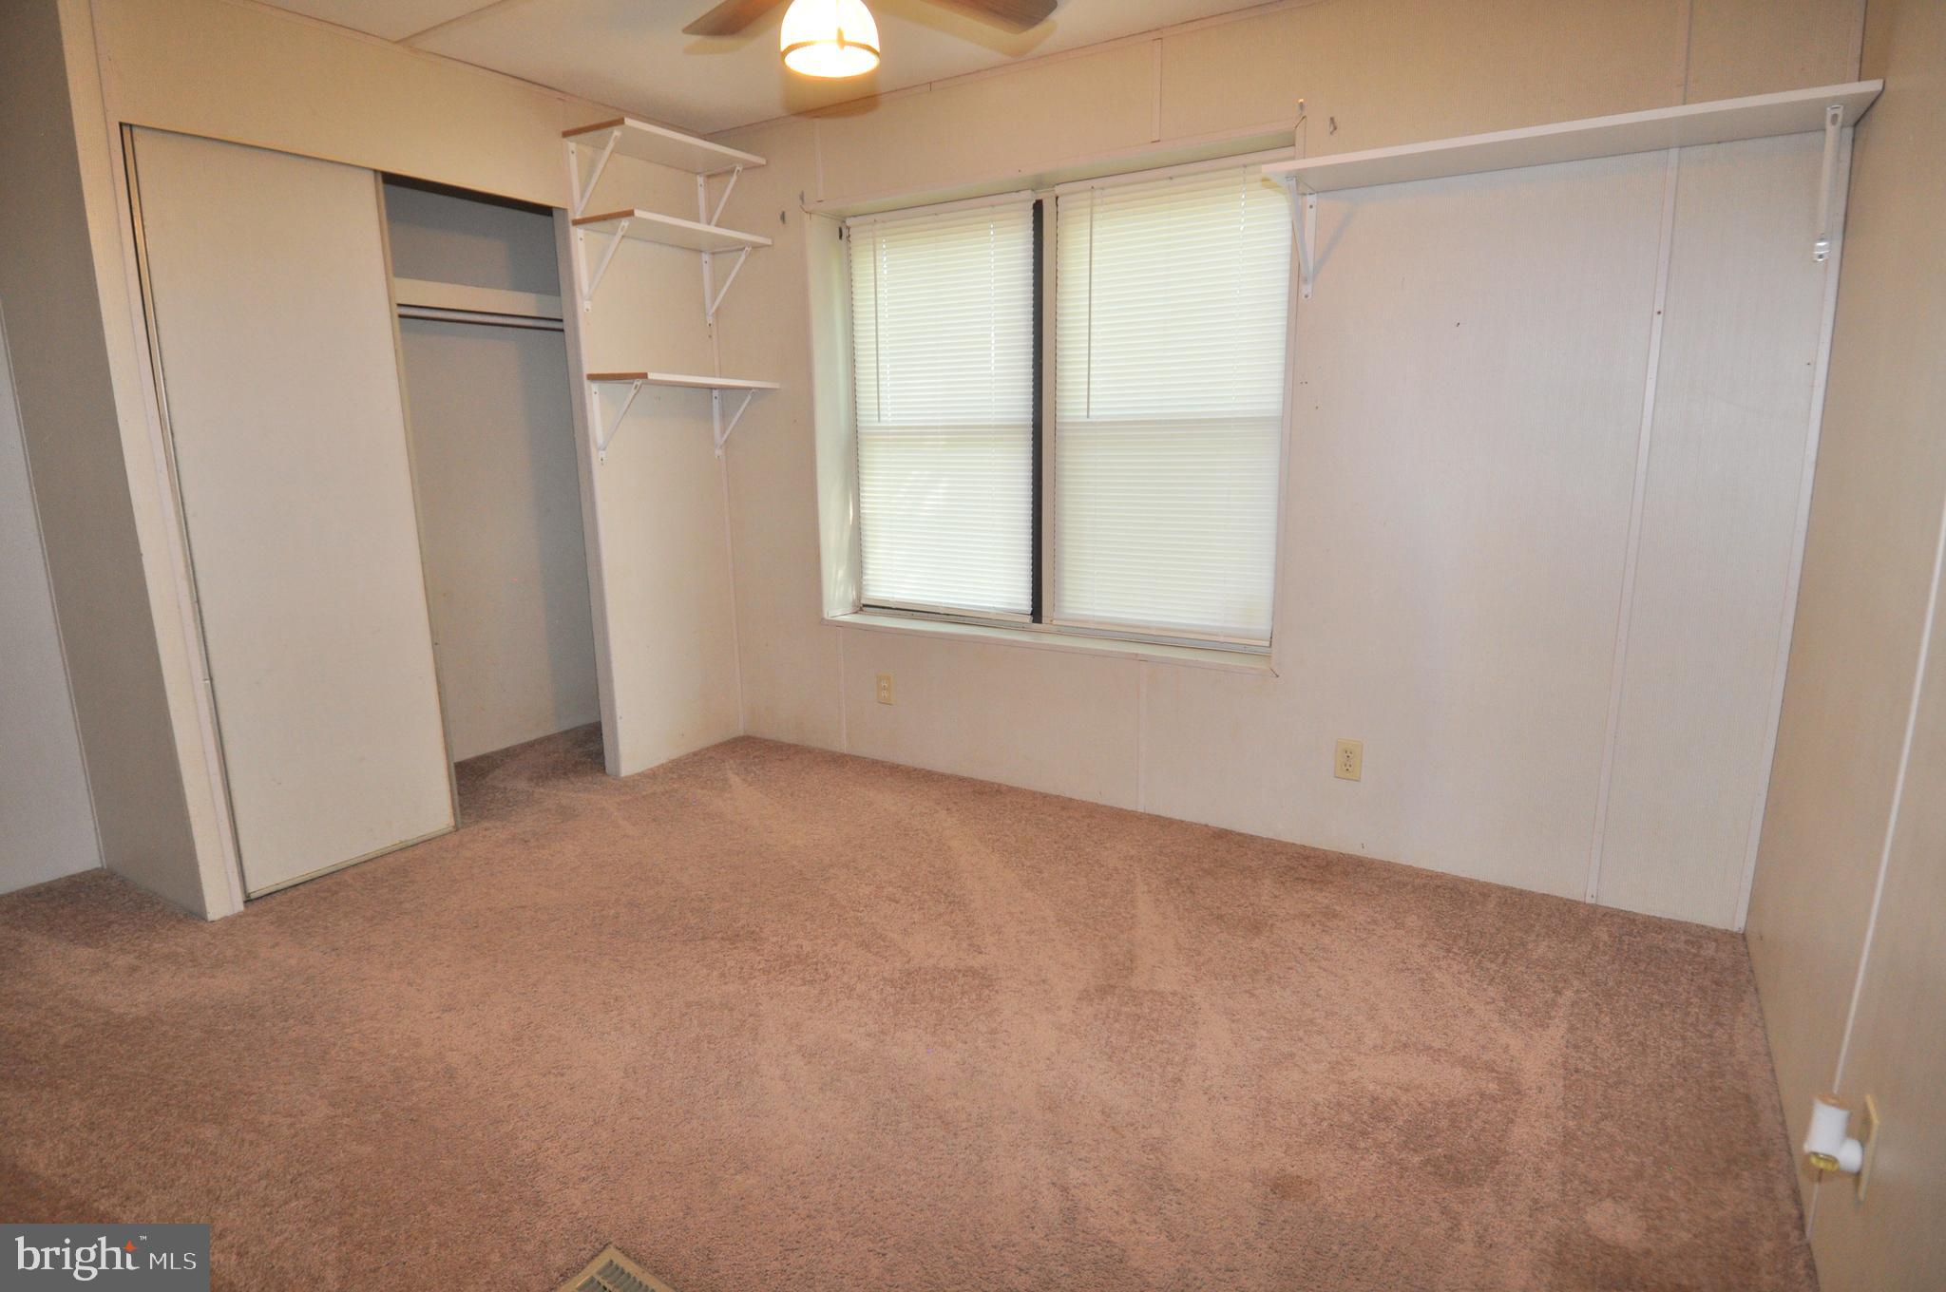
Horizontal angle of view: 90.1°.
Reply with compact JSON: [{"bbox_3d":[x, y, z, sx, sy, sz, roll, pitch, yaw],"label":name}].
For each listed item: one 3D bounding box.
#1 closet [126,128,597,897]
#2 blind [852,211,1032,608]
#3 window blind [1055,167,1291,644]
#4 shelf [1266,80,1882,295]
[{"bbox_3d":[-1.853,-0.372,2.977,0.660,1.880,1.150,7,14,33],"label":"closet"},{"bbox_3d":[-0.118,-0.800,3.472,0.780,1.390,0.100,7,14,33],"label":"blind"},{"bbox_3d":[0.573,-0.689,2.993,0.740,1.380,0.055,7,14,33],"label":"window blind"},{"bbox_3d":[1.217,-0.955,2.148,1.140,0.275,0.255,7,14,33],"label":"shelf"}]

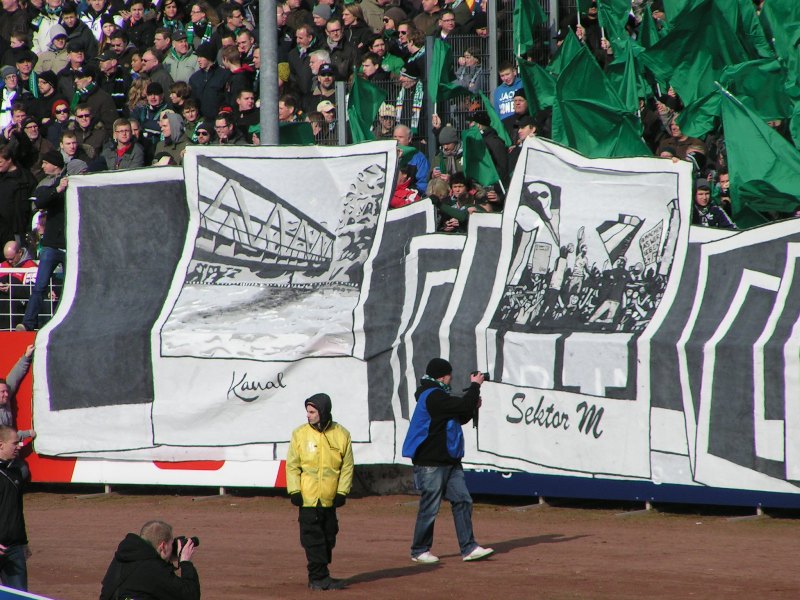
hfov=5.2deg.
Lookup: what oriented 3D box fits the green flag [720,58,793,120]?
[{"bbox_3d":[3.621,-2.138,89.200,0.740,0.640,0.350,0,3,0],"label":"green flag"}]

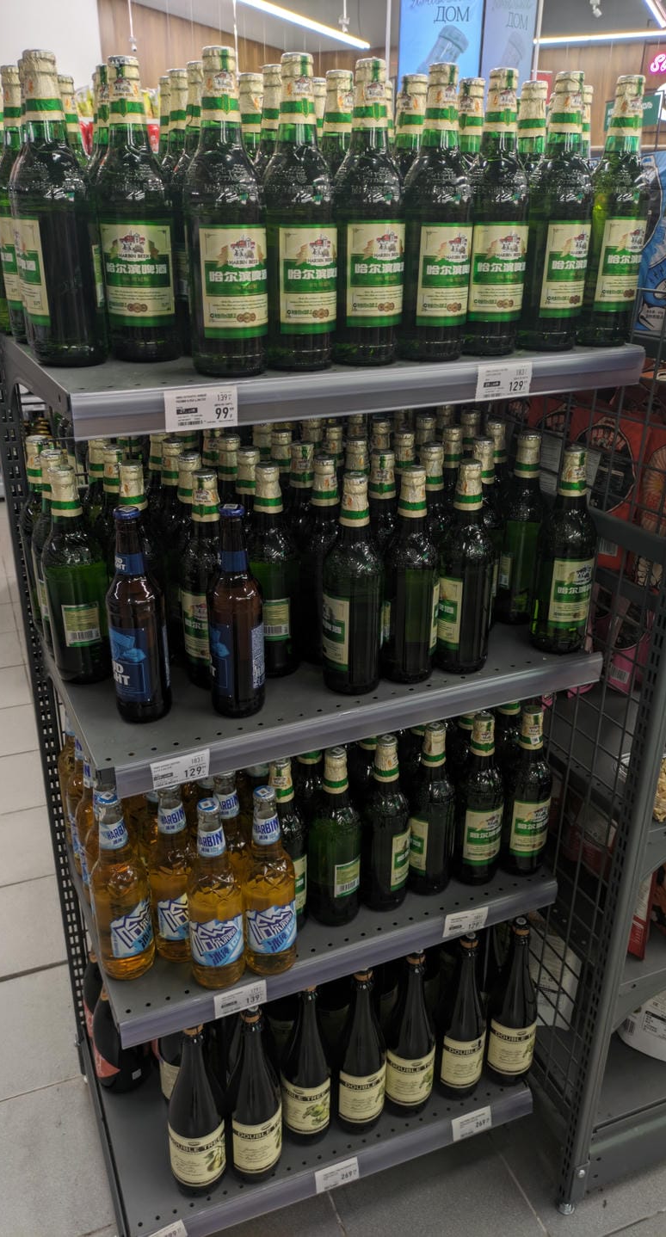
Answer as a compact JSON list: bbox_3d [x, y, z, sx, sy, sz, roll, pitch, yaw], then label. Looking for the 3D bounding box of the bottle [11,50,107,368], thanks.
[{"bbox_3d":[-0.265,-0.383,0.854,0.068,0.271,0.068,-23,33,-40],"label":"bottle"}]

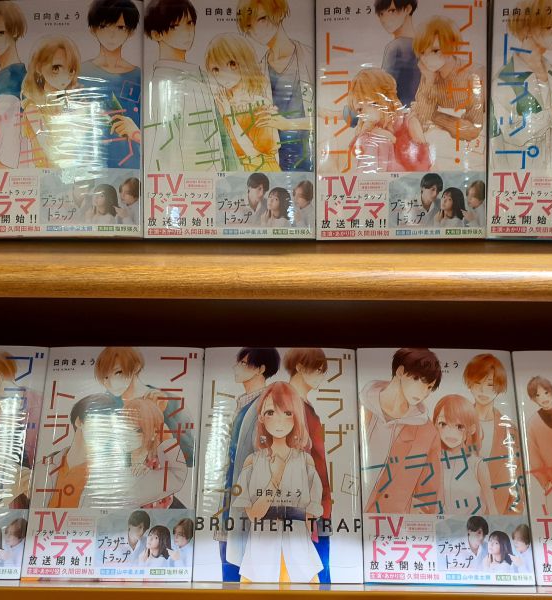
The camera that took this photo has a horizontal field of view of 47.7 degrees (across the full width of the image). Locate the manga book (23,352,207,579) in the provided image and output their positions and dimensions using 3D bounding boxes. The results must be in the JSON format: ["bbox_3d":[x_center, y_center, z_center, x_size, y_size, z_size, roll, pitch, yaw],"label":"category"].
[{"bbox_3d":[-0.127,0.129,0.508,0.128,0.182,0.015,0,-19,0],"label":"manga book"}]

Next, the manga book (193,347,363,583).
[{"bbox_3d":[0.003,0.130,0.507,0.128,0.182,0.015,0,-19,0],"label":"manga book"}]

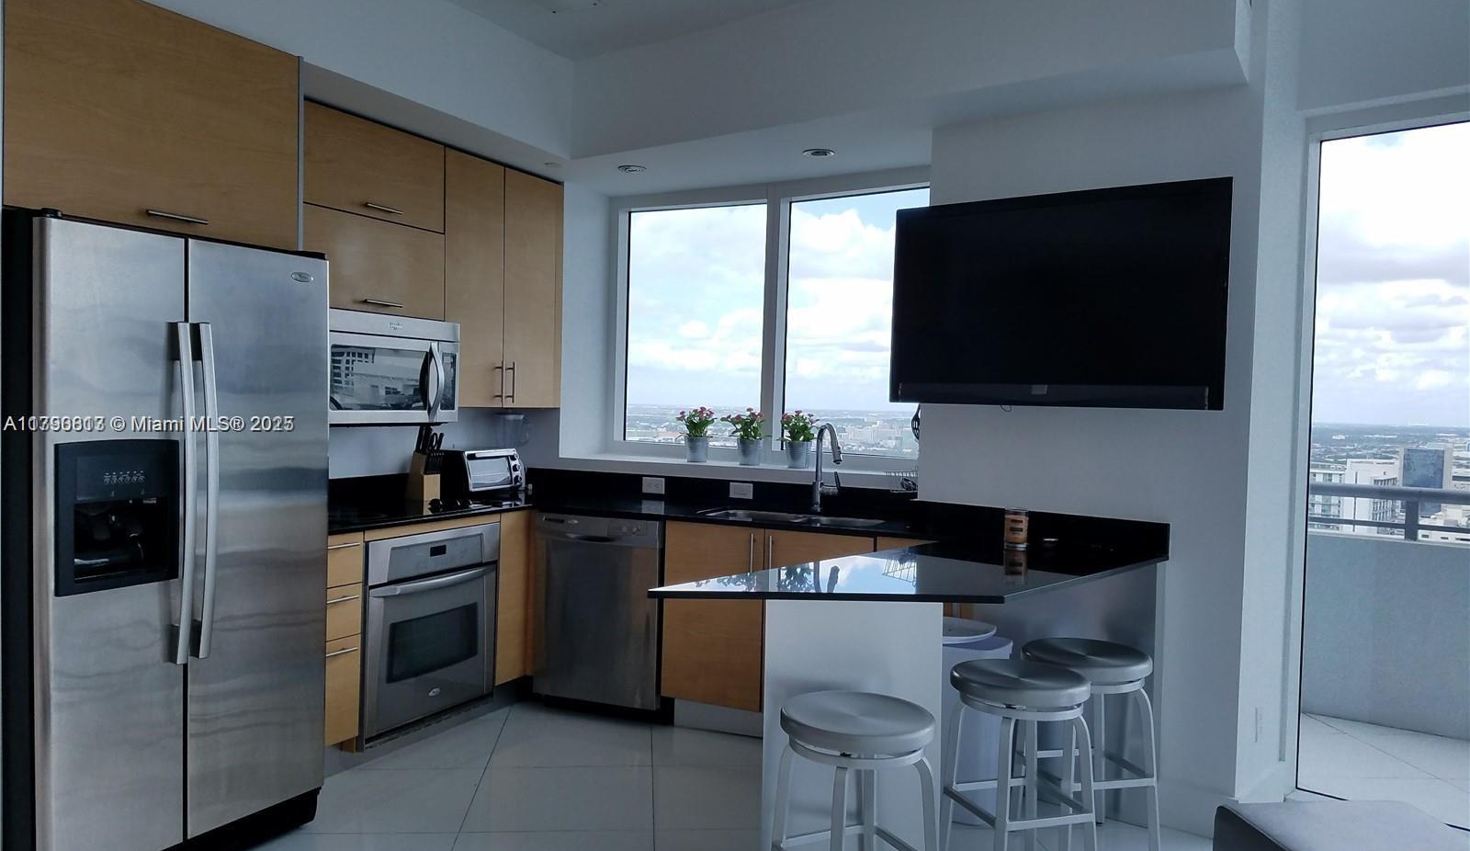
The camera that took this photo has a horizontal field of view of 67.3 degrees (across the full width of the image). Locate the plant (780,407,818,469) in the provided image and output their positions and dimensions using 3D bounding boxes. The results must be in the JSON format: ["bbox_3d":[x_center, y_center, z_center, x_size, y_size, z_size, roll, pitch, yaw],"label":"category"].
[{"bbox_3d":[0.296,0.064,5.068,0.170,0.262,0.170,1,1,0],"label":"plant"}]

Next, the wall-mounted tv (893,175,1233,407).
[{"bbox_3d":[1.083,-0.422,3.788,1.174,0.711,0.099,2,2,38],"label":"wall-mounted tv"}]

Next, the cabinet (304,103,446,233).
[{"bbox_3d":[-1.543,-1.011,4.450,0.345,0.377,0.757,2,1,26],"label":"cabinet"}]

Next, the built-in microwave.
[{"bbox_3d":[-1.521,-0.224,4.451,0.420,0.420,0.757,2,1,26],"label":"built-in microwave"}]

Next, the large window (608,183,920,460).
[{"bbox_3d":[0.158,-0.490,5.363,1.853,1.317,0.119,2,2,33],"label":"large window"}]

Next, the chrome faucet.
[{"bbox_3d":[0.422,0.182,4.764,0.104,0.382,0.218,1,2,-22],"label":"chrome faucet"}]

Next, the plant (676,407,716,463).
[{"bbox_3d":[-0.189,0.043,5.438,0.190,0.271,0.186,1,1,0],"label":"plant"}]

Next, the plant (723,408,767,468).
[{"bbox_3d":[0.049,0.052,5.229,0.199,0.273,0.194,1,1,0],"label":"plant"}]

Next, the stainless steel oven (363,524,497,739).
[{"bbox_3d":[-1.400,0.771,4.436,0.600,0.730,0.757,2,1,26],"label":"stainless steel oven"}]

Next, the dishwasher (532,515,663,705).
[{"bbox_3d":[-0.477,0.779,4.957,0.612,0.792,0.594,2,2,24],"label":"dishwasher"}]

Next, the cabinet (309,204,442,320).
[{"bbox_3d":[-1.550,-0.634,4.458,0.345,0.377,0.757,2,1,26],"label":"cabinet"}]

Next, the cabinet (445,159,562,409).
[{"bbox_3d":[-1.206,-0.633,5.145,0.346,1.099,0.904,2,2,24],"label":"cabinet"}]

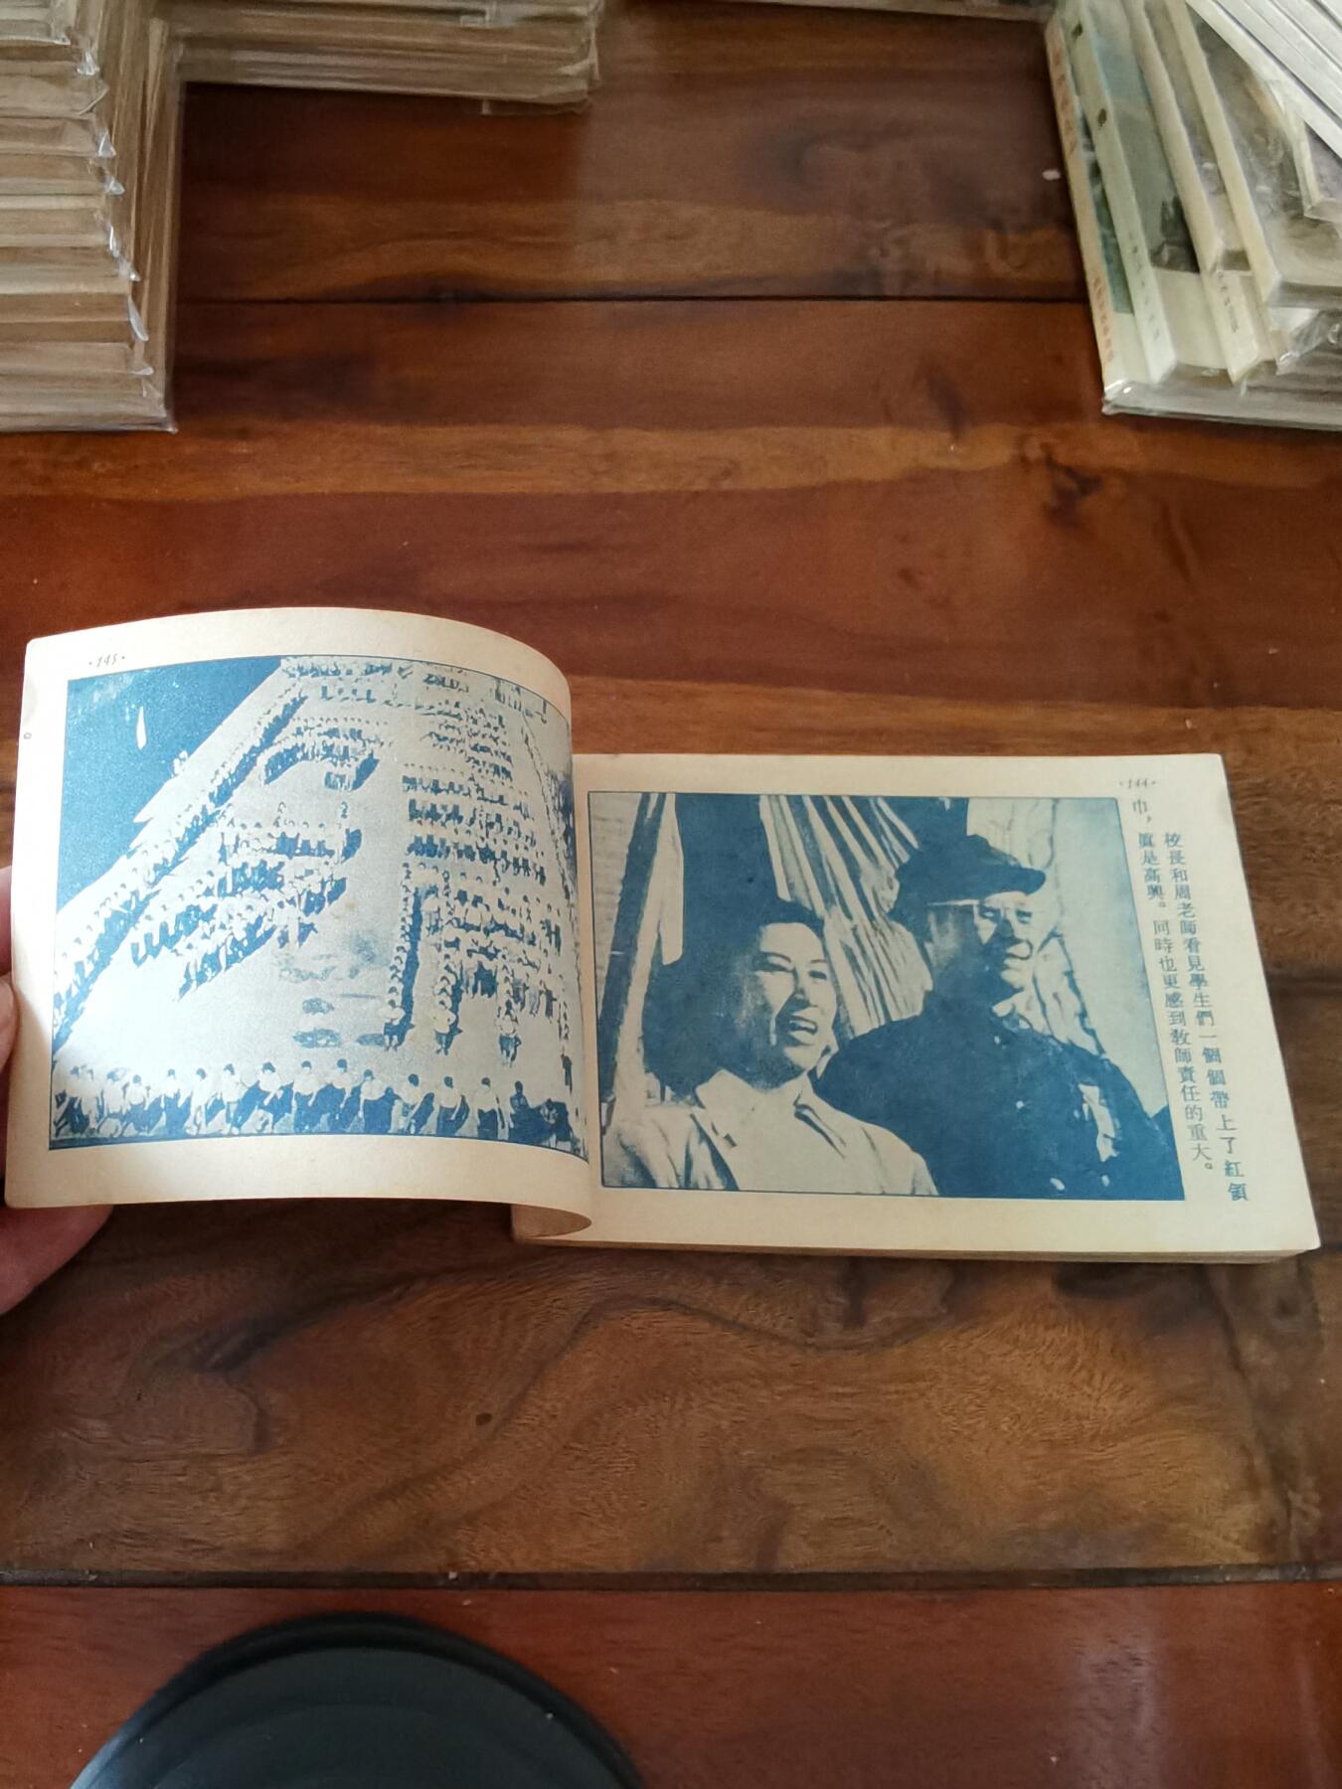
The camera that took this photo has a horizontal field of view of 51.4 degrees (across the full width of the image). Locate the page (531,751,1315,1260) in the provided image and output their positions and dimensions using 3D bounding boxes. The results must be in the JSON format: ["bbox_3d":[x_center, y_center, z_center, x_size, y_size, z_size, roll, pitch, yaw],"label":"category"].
[{"bbox_3d":[0.040,0.016,0.246,0.127,0.008,0.093,0,61,2],"label":"page"}]

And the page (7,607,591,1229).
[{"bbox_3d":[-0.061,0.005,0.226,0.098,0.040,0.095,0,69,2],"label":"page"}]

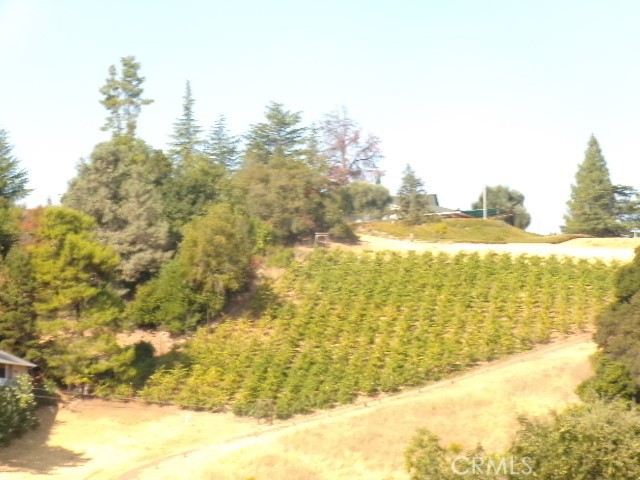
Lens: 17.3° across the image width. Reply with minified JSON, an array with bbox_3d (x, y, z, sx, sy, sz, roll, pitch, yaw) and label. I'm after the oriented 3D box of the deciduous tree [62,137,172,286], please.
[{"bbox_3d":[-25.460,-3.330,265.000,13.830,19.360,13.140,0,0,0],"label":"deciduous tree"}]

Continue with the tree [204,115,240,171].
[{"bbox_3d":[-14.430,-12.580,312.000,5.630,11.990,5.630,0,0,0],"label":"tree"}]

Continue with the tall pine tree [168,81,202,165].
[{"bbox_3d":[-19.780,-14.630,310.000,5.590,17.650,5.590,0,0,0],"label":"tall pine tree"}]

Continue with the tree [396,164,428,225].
[{"bbox_3d":[13.820,-6.730,315.000,4.780,9.120,4.780,0,0,0],"label":"tree"}]

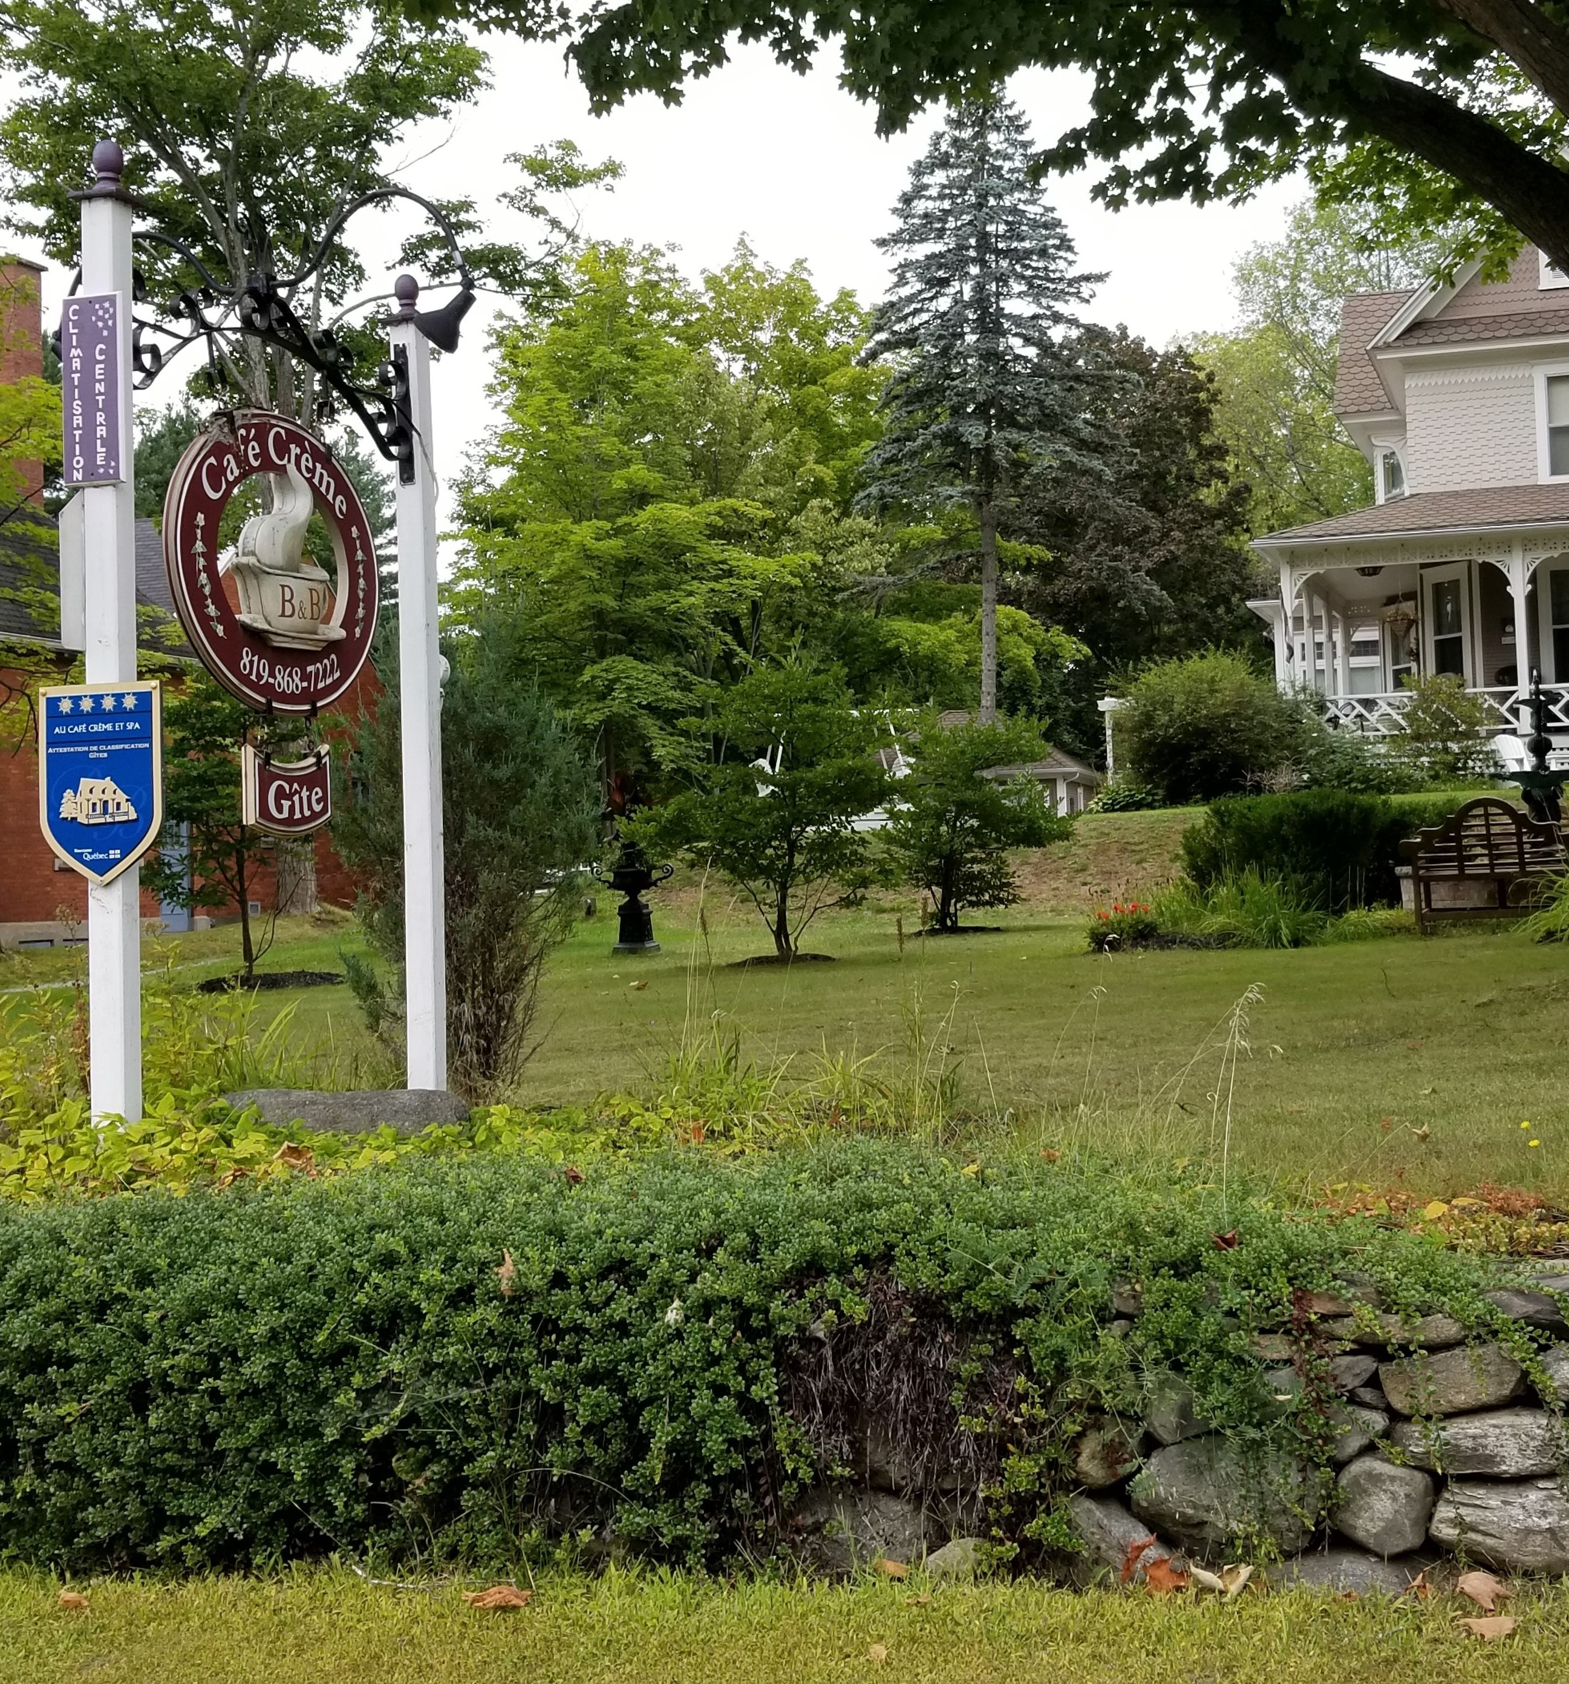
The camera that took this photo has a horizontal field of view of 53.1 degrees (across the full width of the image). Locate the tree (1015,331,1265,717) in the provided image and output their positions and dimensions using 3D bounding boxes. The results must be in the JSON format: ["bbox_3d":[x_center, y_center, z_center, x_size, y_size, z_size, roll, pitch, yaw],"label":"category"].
[{"bbox_3d":[8.351,-7.101,37.000,5.900,10.000,5.600,-2,-2,0],"label":"tree"}]

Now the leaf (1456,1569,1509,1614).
[{"bbox_3d":[1.510,1.621,3.400,0.117,0.055,0.090,-2,-2,0],"label":"leaf"}]

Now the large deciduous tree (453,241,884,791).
[{"bbox_3d":[-1.994,-5.153,27.000,7.386,10.335,6.600,-2,-2,0],"label":"large deciduous tree"}]

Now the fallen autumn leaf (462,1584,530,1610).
[{"bbox_3d":[-0.617,1.625,3.381,0.143,0.027,0.080,-1,-2,-10],"label":"fallen autumn leaf"}]

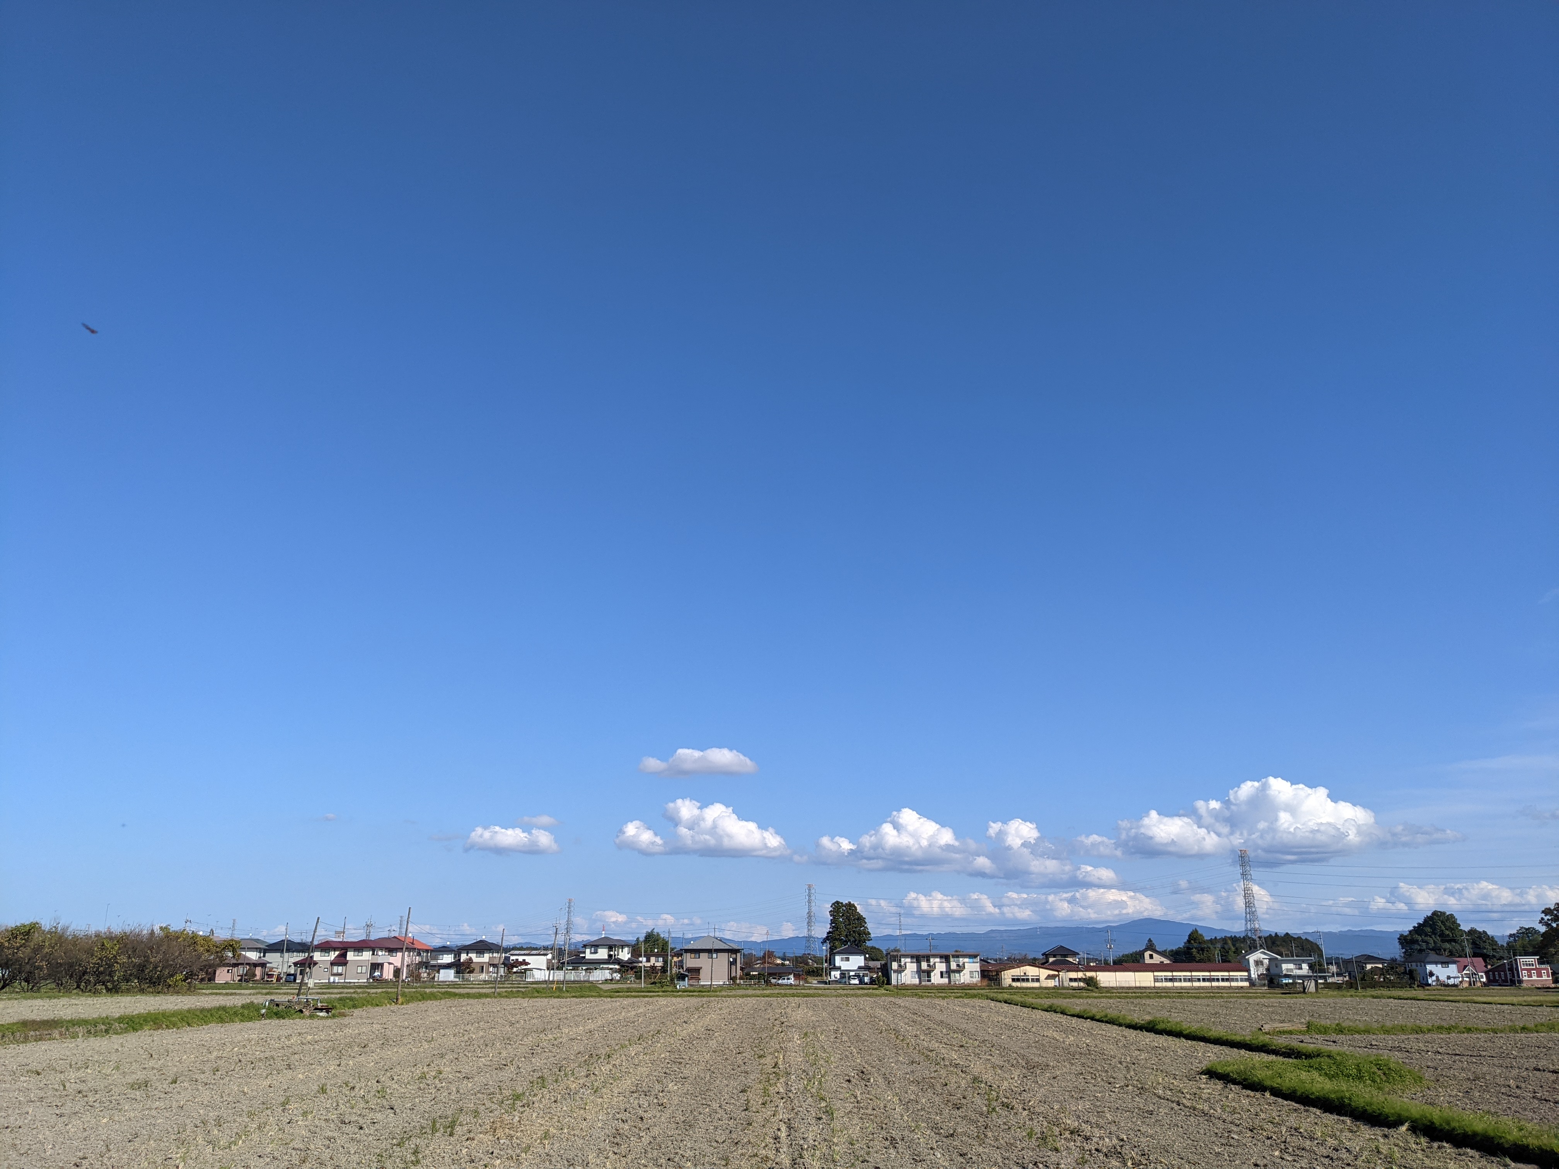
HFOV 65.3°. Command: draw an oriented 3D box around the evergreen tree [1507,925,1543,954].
[{"bbox_3d":[194.730,96.070,315.750,9.200,14.180,9.000,-10,-21,29],"label":"evergreen tree"}]

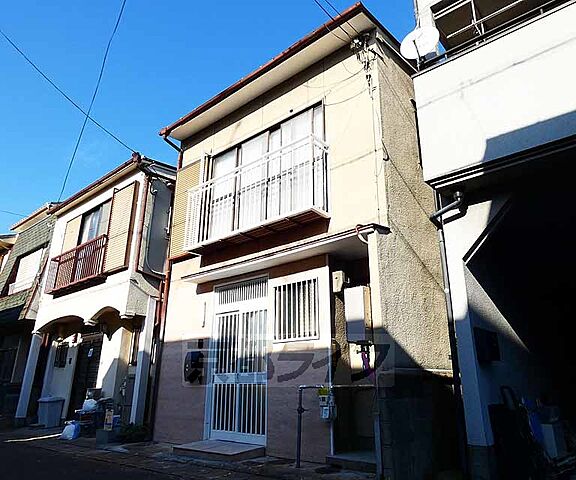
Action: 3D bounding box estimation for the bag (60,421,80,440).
[{"bbox_3d":[-3.634,3.183,6.080,0.290,0.310,0.280,-15,-25,35],"label":"bag"}]

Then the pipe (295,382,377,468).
[{"bbox_3d":[0.503,2.015,3.910,1.037,0.859,0.158,-15,-25,35],"label":"pipe"}]

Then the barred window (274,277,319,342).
[{"bbox_3d":[0.079,0.961,4.958,0.792,0.824,0.109,-15,-25,35],"label":"barred window"}]

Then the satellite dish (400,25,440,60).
[{"bbox_3d":[1.850,-2.768,5.100,0.500,0.500,0.280,-12,-23,30],"label":"satellite dish"}]

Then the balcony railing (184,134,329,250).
[{"bbox_3d":[-0.627,-0.604,5.869,2.770,1.156,0.405,-15,-25,35],"label":"balcony railing"}]

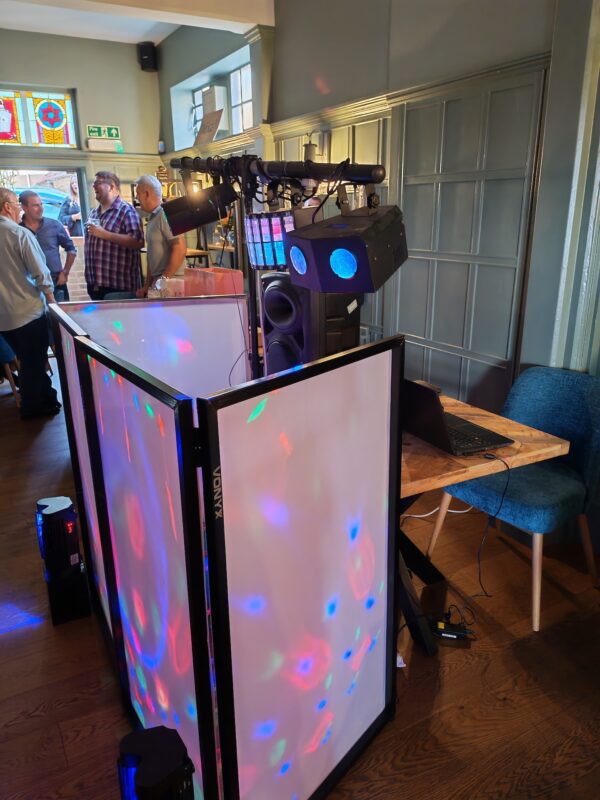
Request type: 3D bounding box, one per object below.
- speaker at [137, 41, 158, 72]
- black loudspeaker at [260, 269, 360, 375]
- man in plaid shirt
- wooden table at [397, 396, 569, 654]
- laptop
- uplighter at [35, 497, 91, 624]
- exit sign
[{"bbox_3d":[-1.420,-3.220,5.850,0.170,0.255,0.170,1,17,6],"label":"speaker"},{"bbox_3d":[0.051,-0.245,2.527,0.280,0.560,0.320,-15,22,-38],"label":"black loudspeaker"},{"bbox_3d":[-1.446,-0.883,5.088,0.430,1.840,0.520,-11,19,-29],"label":"man in plaid shirt"},{"bbox_3d":[0.318,0.438,2.518,0.850,0.750,1.045,-10,19,-27],"label":"wooden table"},{"bbox_3d":[0.496,0.016,2.206,0.345,0.235,0.385,-10,19,-27],"label":"laptop"},{"bbox_3d":[-0.935,0.632,2.457,0.145,0.460,0.140,-10,19,-27],"label":"uplighter"},{"bbox_3d":[-1.947,-2.661,6.200,0.320,0.115,0.020,-10,19,-27],"label":"exit sign"}]

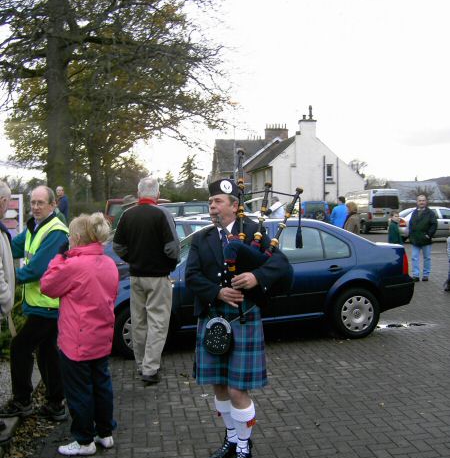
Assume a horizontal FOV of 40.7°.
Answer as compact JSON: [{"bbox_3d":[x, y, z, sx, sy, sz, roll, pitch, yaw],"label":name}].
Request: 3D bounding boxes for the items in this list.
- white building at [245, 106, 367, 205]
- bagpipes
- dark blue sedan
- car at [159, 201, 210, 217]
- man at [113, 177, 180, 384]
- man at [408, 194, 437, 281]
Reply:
[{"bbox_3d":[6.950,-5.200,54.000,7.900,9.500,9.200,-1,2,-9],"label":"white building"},{"bbox_3d":[0.215,0.040,3.550,0.480,1.030,0.420,0,2,22],"label":"bagpipes"},{"bbox_3d":[0.220,0.630,7.700,4.380,1.446,1.735,-2,1,-11],"label":"dark blue sedan"},{"bbox_3d":[-1.510,-0.100,21.600,4.500,1.720,1.780,-1,2,-10],"label":"car"},{"bbox_3d":[-0.727,0.475,5.650,0.600,1.860,0.380,-1,2,-10],"label":"man"},{"bbox_3d":[4.020,0.180,12.350,0.570,1.770,0.370,0,2,14],"label":"man"}]

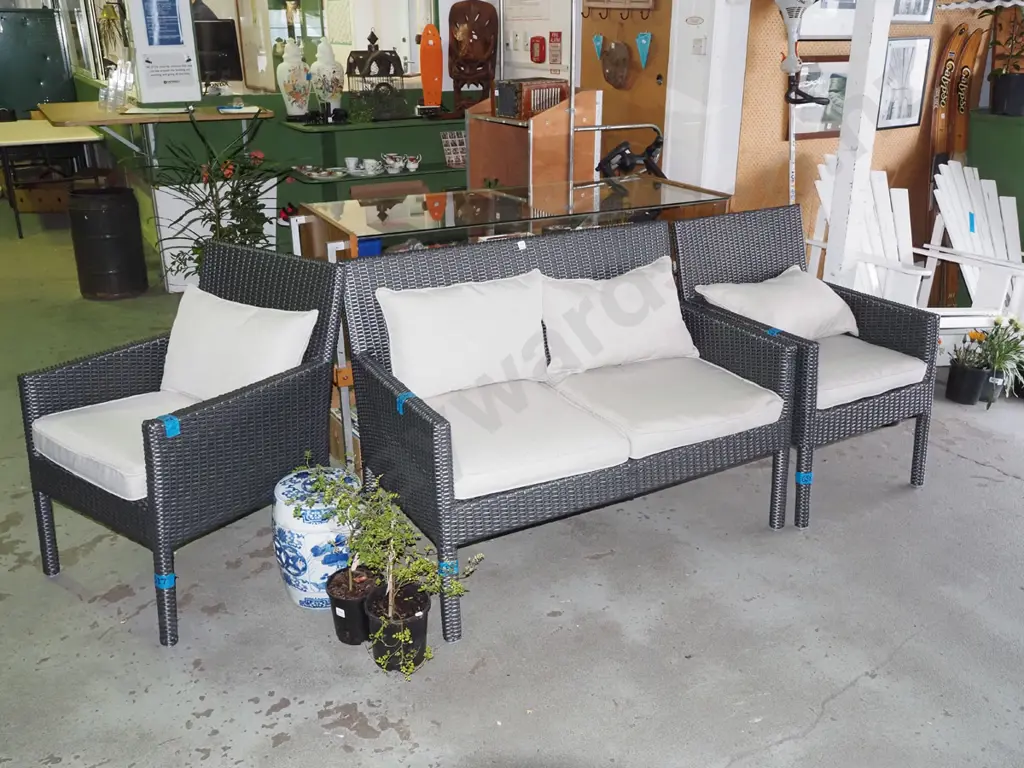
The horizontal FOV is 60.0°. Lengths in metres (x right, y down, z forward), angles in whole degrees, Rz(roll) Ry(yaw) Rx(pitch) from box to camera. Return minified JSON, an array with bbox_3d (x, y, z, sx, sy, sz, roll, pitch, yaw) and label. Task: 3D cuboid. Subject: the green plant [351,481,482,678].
[{"bbox_3d":[-0.237,0.479,2.251,0.320,0.490,0.280,-3,21,-7],"label":"green plant"}]

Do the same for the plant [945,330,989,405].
[{"bbox_3d":[2.050,-0.081,3.969,0.180,0.330,0.170,11,23,27],"label":"plant"}]

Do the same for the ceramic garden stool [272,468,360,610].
[{"bbox_3d":[-0.541,0.447,2.550,0.283,0.350,0.283,-5,21,-13],"label":"ceramic garden stool"}]

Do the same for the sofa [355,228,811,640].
[{"bbox_3d":[0.182,0.049,2.683,1.196,0.872,0.698,-11,22,-27],"label":"sofa"}]

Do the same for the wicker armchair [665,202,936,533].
[{"bbox_3d":[0.991,-0.106,3.100,0.626,0.872,0.698,-11,22,-28],"label":"wicker armchair"}]

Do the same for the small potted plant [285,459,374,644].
[{"bbox_3d":[-0.458,0.432,2.252,0.215,0.446,0.200,0,20,0],"label":"small potted plant"}]

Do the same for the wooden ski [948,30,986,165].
[{"bbox_3d":[2.517,-1.137,4.949,0.145,1.600,0.120,-12,16,-28],"label":"wooden ski"}]

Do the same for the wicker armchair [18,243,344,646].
[{"bbox_3d":[-0.912,0.105,2.550,0.626,0.872,0.698,13,24,33],"label":"wicker armchair"}]

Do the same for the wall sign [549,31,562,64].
[{"bbox_3d":[0.289,-2.215,5.850,0.010,0.205,0.150,-12,23,-28],"label":"wall sign"}]

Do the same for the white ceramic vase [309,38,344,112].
[{"bbox_3d":[-1.165,-1.940,5.611,0.209,0.472,0.209,-4,21,-10],"label":"white ceramic vase"}]

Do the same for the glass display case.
[{"bbox_3d":[0.033,-0.294,3.612,1.576,0.898,0.672,-11,22,-26],"label":"glass display case"}]

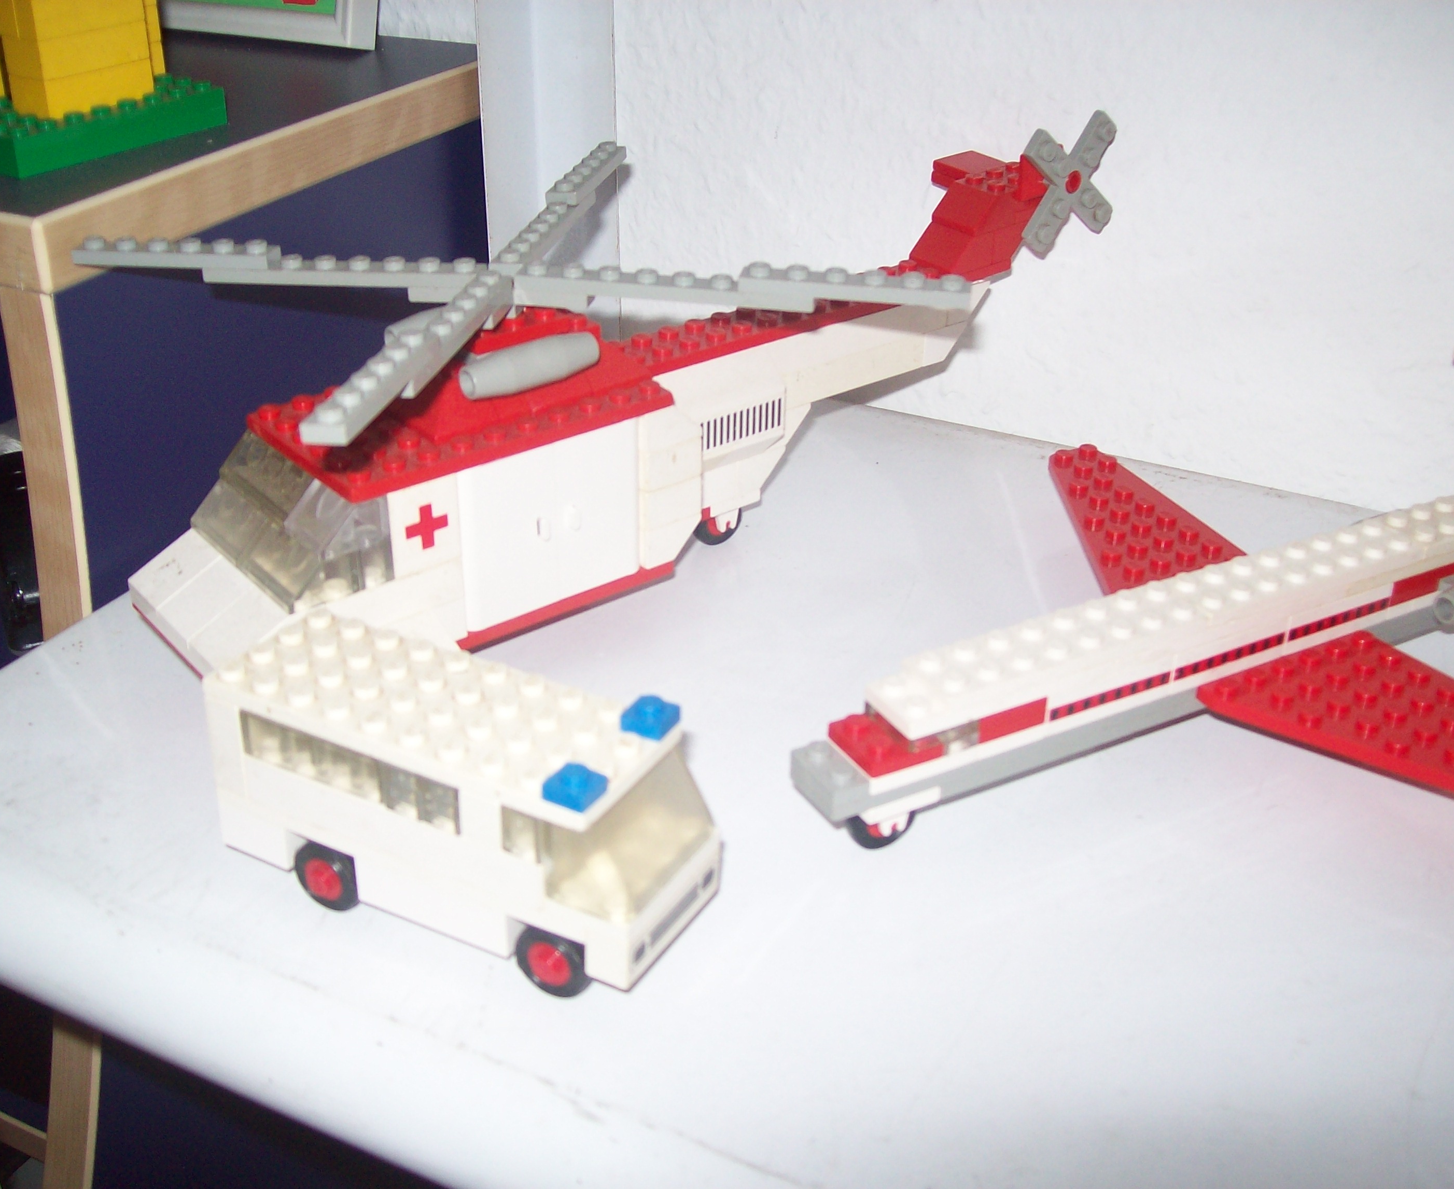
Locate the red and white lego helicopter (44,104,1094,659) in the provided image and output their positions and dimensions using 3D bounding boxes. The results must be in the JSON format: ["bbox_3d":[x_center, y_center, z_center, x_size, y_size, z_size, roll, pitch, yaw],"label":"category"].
[{"bbox_3d":[-0.007,-0.053,0.398,0.269,0.098,0.162,-21,36,-34],"label":"red and white lego helicopter"}]

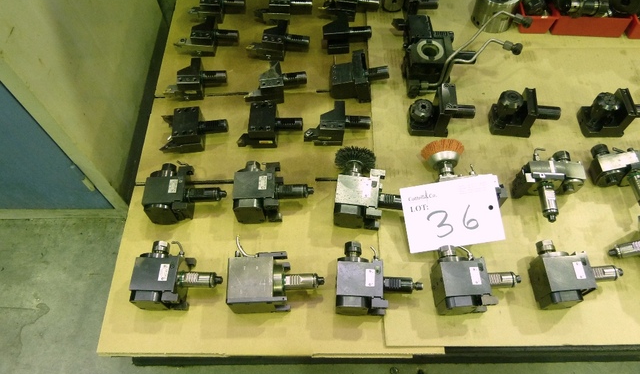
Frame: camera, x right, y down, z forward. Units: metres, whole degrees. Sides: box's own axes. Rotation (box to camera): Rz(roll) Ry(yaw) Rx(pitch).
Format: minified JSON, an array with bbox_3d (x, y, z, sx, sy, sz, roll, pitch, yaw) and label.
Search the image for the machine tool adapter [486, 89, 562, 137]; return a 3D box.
[{"bbox_3d":[0.462,-0.171,1.033,0.153,0.097,0.077,3,61,3],"label":"machine tool adapter"}]

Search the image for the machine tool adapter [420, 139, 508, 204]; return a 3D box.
[{"bbox_3d":[0.319,-0.001,1.005,0.184,0.090,0.207,2,59,3],"label":"machine tool adapter"}]

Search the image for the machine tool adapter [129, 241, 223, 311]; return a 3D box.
[{"bbox_3d":[-0.275,0.174,0.929,0.166,0.075,0.126,0,59,2],"label":"machine tool adapter"}]

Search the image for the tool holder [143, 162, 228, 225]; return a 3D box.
[{"bbox_3d":[-0.278,0.006,0.990,0.161,0.085,0.116,-2,60,0],"label":"tool holder"}]

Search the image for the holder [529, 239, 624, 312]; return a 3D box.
[{"bbox_3d":[0.497,0.161,0.888,0.165,0.085,0.120,-3,60,-1],"label":"holder"}]

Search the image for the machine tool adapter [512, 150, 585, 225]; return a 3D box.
[{"bbox_3d":[0.501,0.001,1.003,0.138,0.080,0.167,3,59,4],"label":"machine tool adapter"}]

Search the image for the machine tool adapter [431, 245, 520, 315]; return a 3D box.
[{"bbox_3d":[0.310,0.177,0.907,0.167,0.075,0.124,-2,59,1],"label":"machine tool adapter"}]

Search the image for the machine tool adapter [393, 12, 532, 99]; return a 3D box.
[{"bbox_3d":[0.345,-0.313,1.109,0.322,0.105,0.186,1,61,2],"label":"machine tool adapter"}]

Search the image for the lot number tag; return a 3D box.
[{"bbox_3d":[0.264,0.054,0.917,0.190,0.003,0.130,-9,94,4],"label":"lot number tag"}]

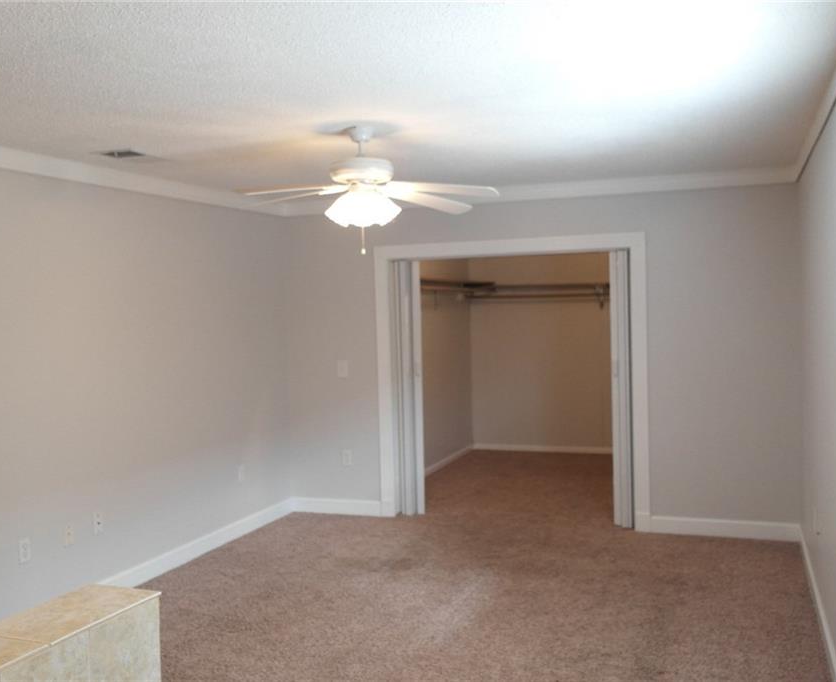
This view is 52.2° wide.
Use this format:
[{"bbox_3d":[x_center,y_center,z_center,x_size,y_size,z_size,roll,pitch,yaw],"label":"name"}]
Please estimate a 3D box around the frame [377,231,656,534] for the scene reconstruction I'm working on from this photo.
[{"bbox_3d":[0.670,0.311,6.379,2.061,2.112,0.130,-1,2,21],"label":"frame"}]

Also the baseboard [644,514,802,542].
[{"bbox_3d":[2.111,1.295,5.875,0.968,0.110,0.016,-1,2,21],"label":"baseboard"}]

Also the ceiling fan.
[{"bbox_3d":[-0.250,-0.700,3.935,1.270,0.570,1.270,-1,2,21],"label":"ceiling fan"}]

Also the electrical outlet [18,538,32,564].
[{"bbox_3d":[-2.009,1.073,4.367,0.010,0.120,0.077,-1,2,21],"label":"electrical outlet"}]

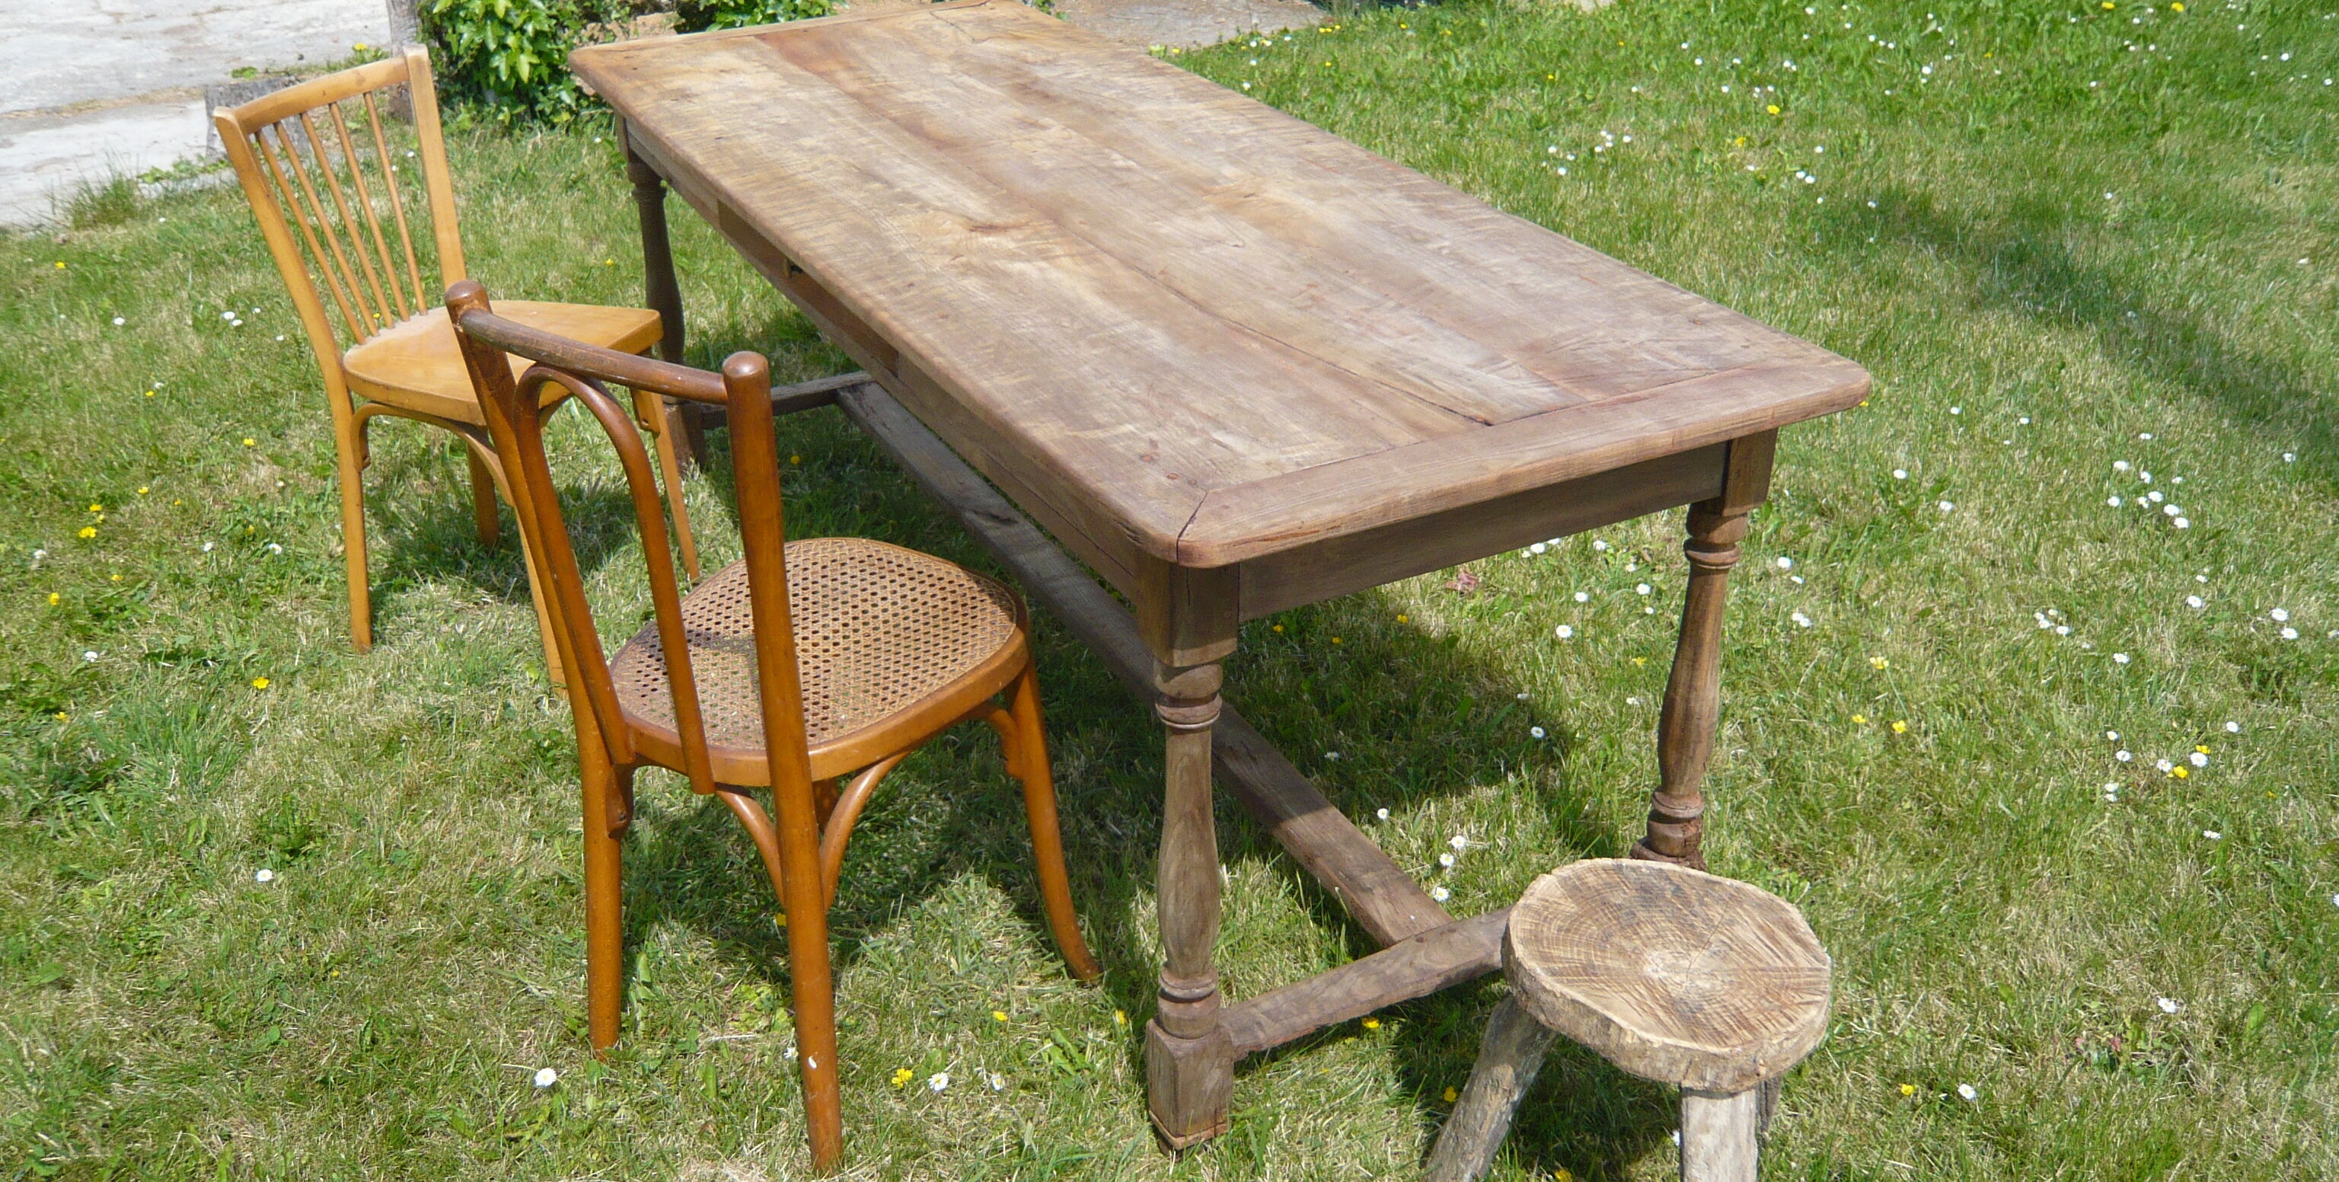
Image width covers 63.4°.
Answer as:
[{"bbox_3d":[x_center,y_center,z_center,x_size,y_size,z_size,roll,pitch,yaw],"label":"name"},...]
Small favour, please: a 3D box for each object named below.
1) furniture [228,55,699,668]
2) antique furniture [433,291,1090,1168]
[{"bbox_3d":[-1.030,-0.319,2.801,0.445,0.820,0.435,9,30,16],"label":"furniture"},{"bbox_3d":[-0.383,0.081,1.989,0.470,0.890,0.485,16,32,27],"label":"antique furniture"}]

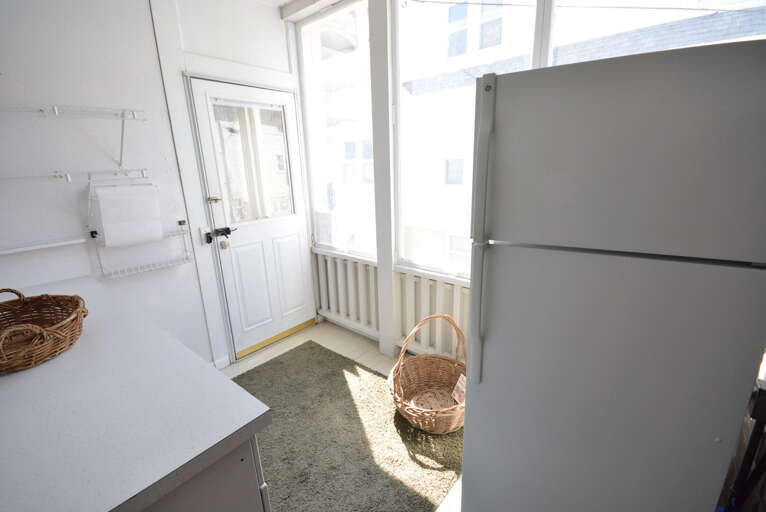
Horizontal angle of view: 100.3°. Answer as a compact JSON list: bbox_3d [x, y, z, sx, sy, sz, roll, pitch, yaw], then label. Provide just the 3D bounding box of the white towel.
[{"bbox_3d":[-1.433,-0.229,1.809,0.085,0.325,0.270,12,21,38],"label":"white towel"}]

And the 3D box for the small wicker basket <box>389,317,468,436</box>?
[{"bbox_3d":[0.312,0.646,1.879,0.530,0.645,0.520,-1,17,0],"label":"small wicker basket"}]

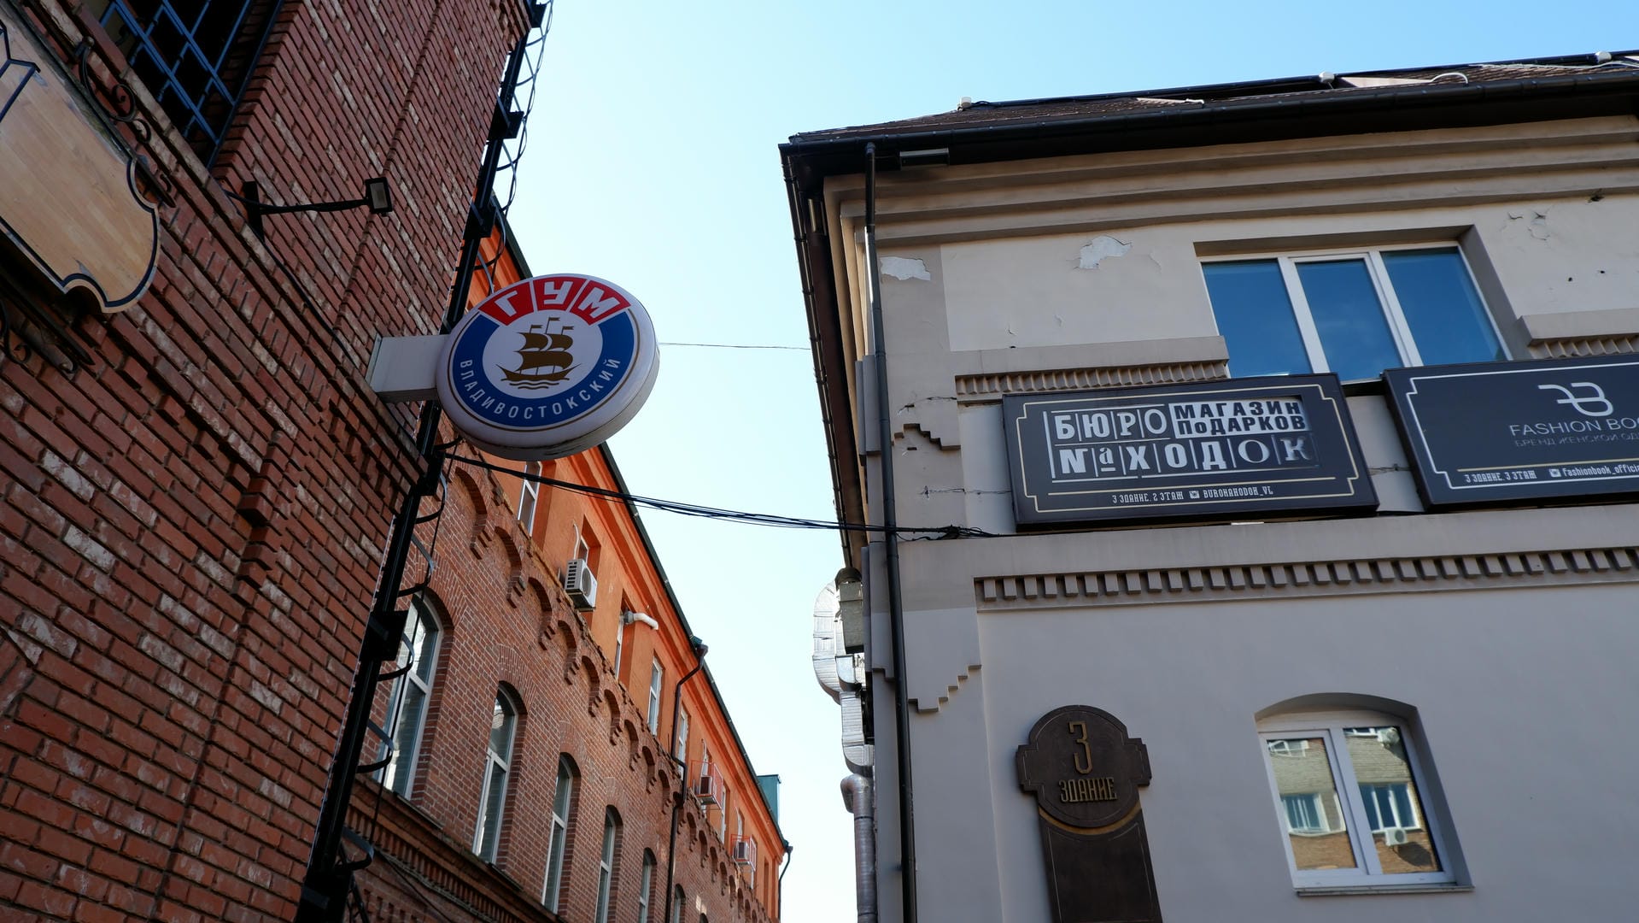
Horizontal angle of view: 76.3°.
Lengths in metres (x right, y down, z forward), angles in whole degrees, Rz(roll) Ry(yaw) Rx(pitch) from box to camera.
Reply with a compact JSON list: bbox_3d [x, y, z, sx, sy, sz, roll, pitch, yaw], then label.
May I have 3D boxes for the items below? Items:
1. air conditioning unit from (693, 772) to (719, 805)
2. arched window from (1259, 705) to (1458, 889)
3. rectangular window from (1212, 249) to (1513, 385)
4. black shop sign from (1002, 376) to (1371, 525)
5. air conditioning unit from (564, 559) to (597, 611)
[{"bbox_3d":[-2.588,7.762,24.592,0.280,0.480,0.740,-3,-33,5],"label":"air conditioning unit"},{"bbox_3d":[3.375,2.139,6.659,0.969,1.078,0.100,-3,-33,5],"label":"arched window"},{"bbox_3d":[4.453,-1.176,8.781,2.237,1.452,0.100,-3,-33,5],"label":"rectangular window"},{"bbox_3d":[2.696,-0.071,7.803,2.525,1.140,0.140,-3,-33,5],"label":"black shop sign"},{"bbox_3d":[-3.783,1.976,16.595,0.260,0.500,0.760,-3,-33,5],"label":"air conditioning unit"}]

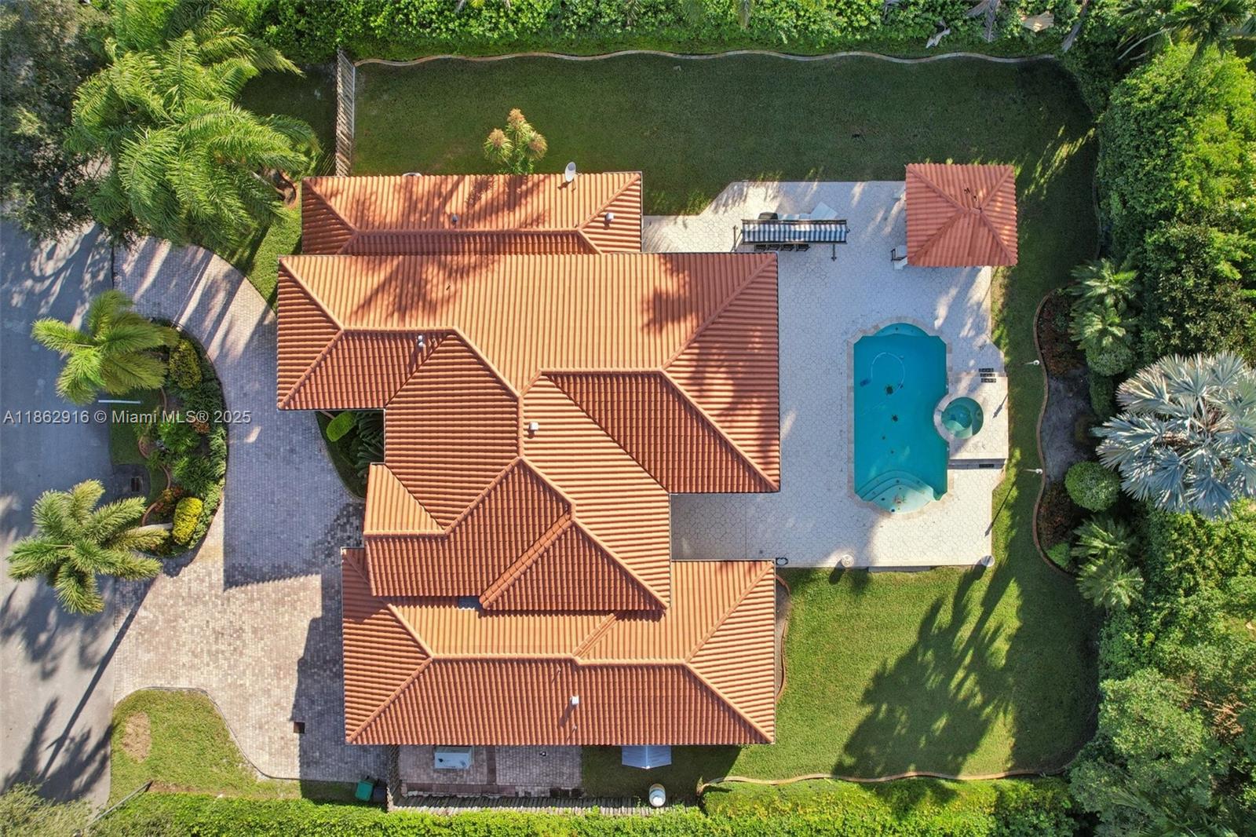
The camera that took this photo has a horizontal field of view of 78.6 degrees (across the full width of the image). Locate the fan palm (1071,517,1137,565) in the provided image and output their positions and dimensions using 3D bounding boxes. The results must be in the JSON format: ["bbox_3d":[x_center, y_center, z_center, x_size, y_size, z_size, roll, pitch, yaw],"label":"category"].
[{"bbox_3d":[21.100,5.500,34.800,2.900,2.600,2.500,0,90,0],"label":"fan palm"}]

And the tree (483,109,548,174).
[{"bbox_3d":[-4.600,-11.700,33.800,2.600,4.600,2.000,0,90,0],"label":"tree"}]

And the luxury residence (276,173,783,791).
[{"bbox_3d":[-4.000,1.800,32.700,20.500,6.800,24.400,0,90,0],"label":"luxury residence"}]

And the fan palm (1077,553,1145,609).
[{"bbox_3d":[21.400,7.250,34.800,2.950,2.600,2.600,0,90,0],"label":"fan palm"}]

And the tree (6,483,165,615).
[{"bbox_3d":[-20.900,5.000,32.300,5.800,7.500,5.300,0,90,0],"label":"tree"}]

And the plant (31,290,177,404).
[{"bbox_3d":[-20.200,-2.750,32.400,5.500,7.300,4.700,0,90,0],"label":"plant"}]

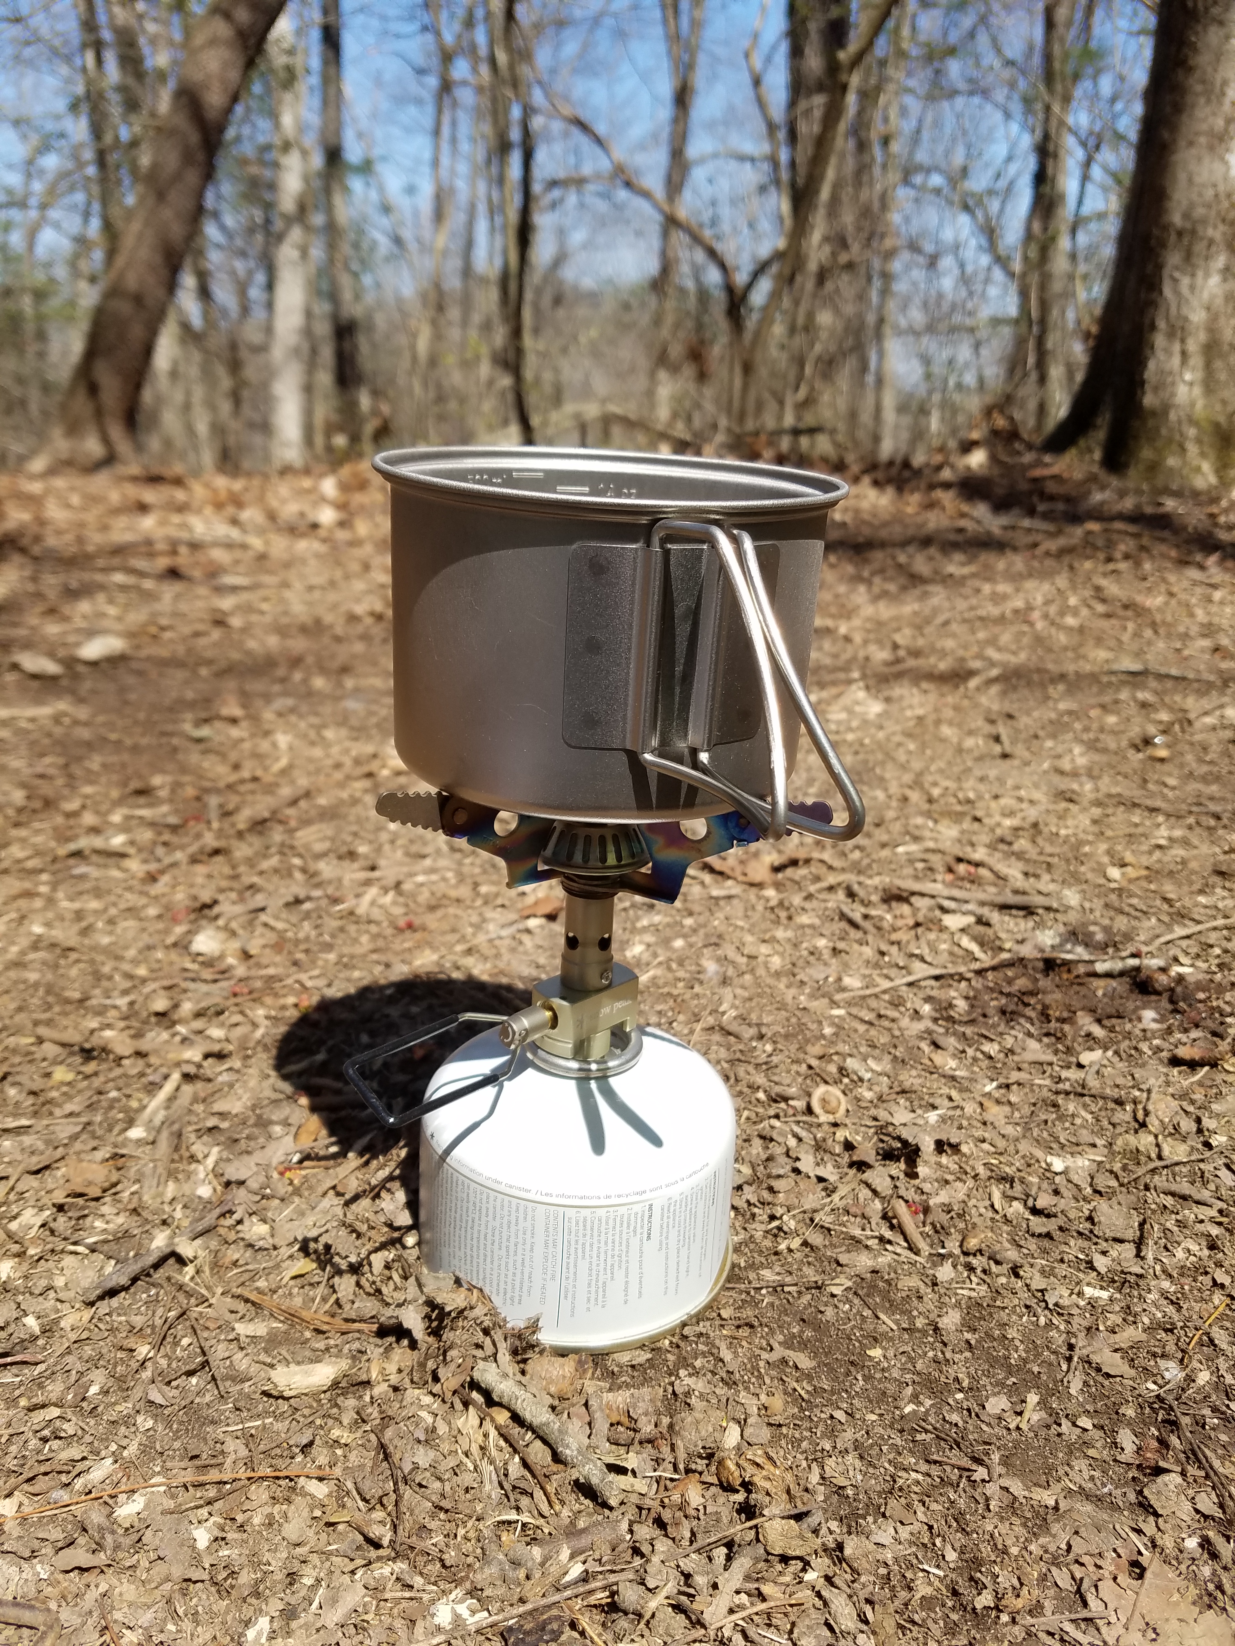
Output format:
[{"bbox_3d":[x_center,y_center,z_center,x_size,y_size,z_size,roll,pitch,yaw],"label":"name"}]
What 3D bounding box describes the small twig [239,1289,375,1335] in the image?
[{"bbox_3d":[-0.085,0.133,0.337,0.047,0.004,0.005,9,20,21],"label":"small twig"}]

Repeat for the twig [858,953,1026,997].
[{"bbox_3d":[0.142,0.066,0.540,0.095,0.004,0.004,-8,21,-24],"label":"twig"}]

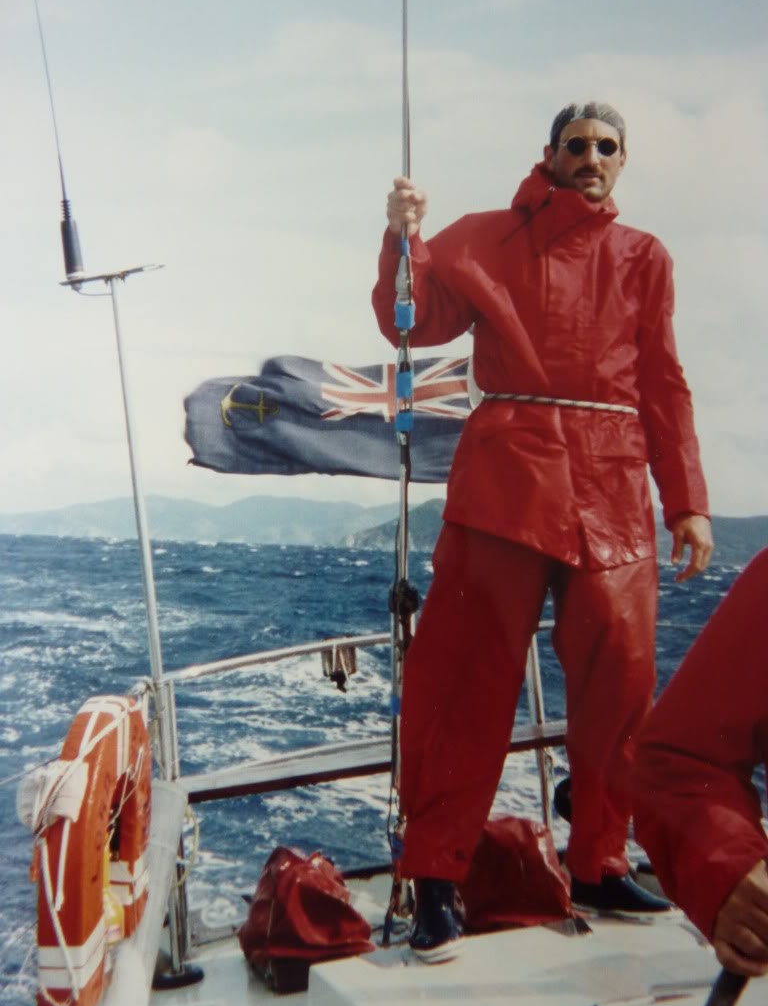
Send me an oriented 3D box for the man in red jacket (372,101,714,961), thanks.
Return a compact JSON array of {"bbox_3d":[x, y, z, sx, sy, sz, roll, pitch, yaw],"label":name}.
[{"bbox_3d":[0.342,0.022,1.575,0.710,1.810,0.500,2,-3,7],"label":"man in red jacket"}]

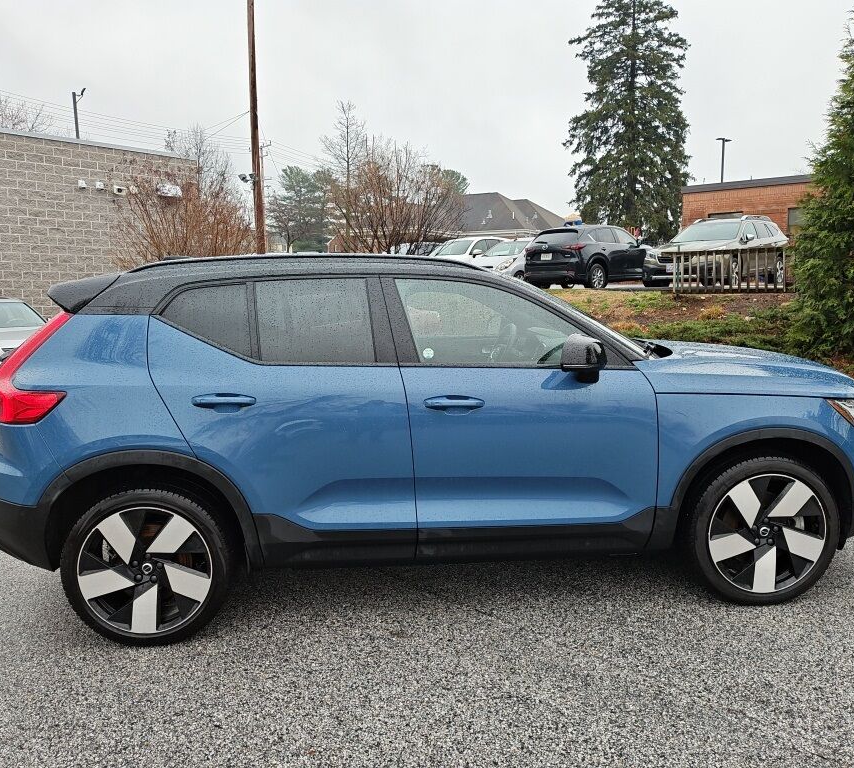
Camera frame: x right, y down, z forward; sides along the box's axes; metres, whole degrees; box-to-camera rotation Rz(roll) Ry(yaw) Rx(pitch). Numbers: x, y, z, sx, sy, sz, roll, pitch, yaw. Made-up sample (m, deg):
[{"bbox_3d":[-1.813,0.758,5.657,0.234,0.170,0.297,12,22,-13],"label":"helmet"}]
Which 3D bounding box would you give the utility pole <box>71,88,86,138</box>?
[{"bbox_3d":[-12.630,-6.718,27.283,0.600,7.996,0.350,-1,8,0],"label":"utility pole"}]

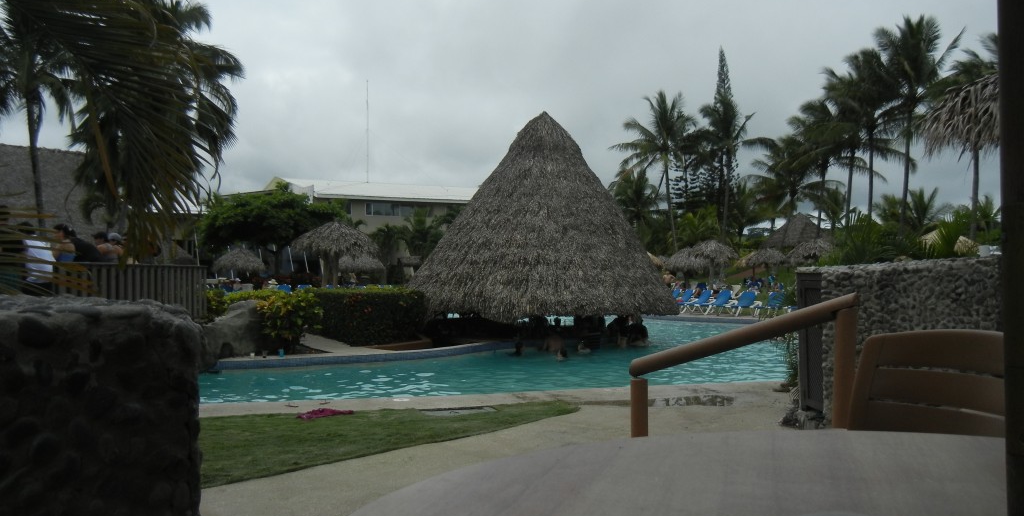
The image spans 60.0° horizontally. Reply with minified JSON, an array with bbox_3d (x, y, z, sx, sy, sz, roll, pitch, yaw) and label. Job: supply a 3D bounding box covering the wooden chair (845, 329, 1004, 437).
[{"bbox_3d":[0.720,0.560,1.520,0.580,0.870,0.560,0,0,-43],"label":"wooden chair"}]

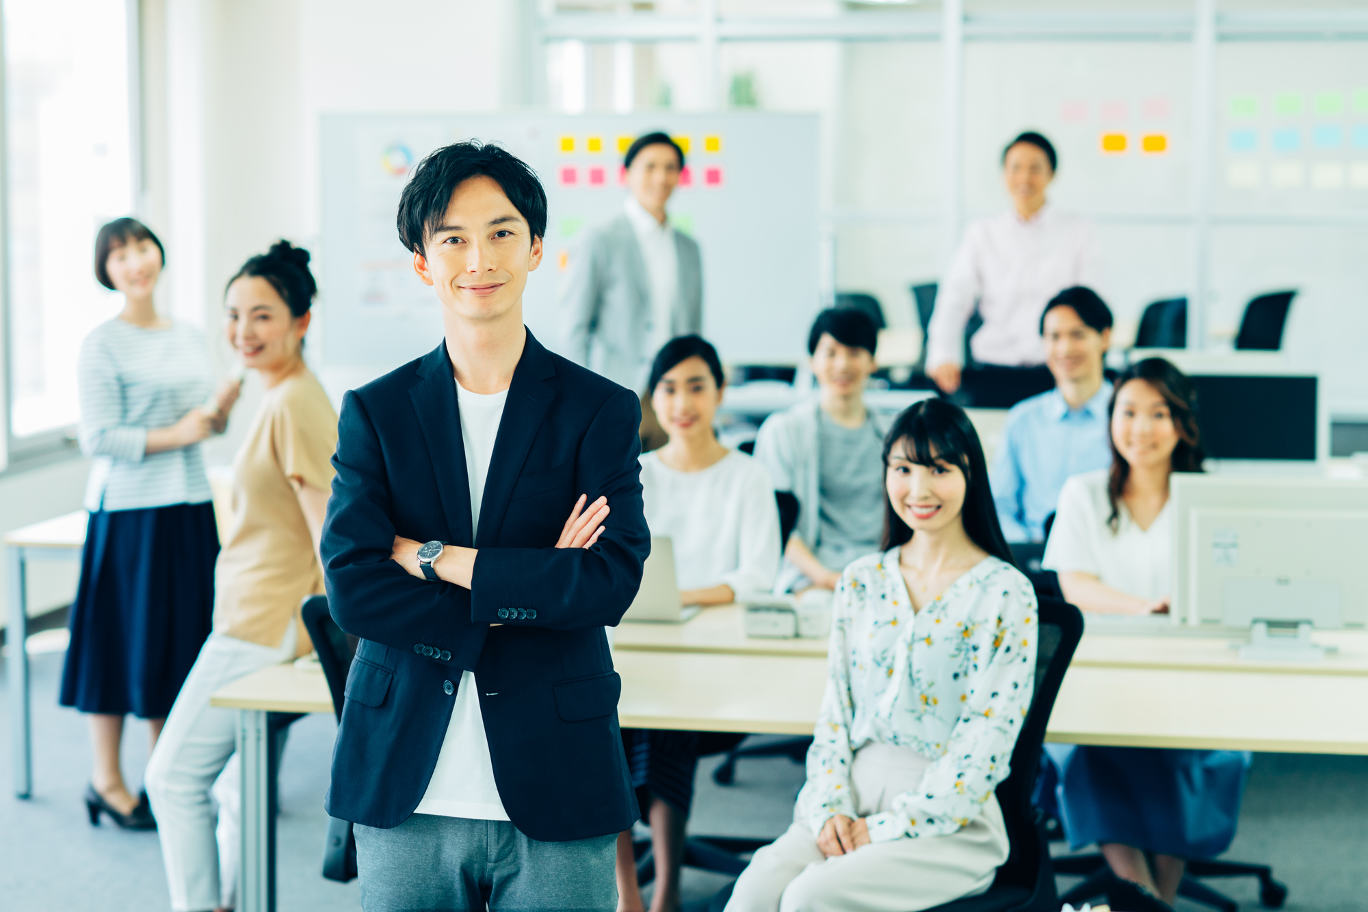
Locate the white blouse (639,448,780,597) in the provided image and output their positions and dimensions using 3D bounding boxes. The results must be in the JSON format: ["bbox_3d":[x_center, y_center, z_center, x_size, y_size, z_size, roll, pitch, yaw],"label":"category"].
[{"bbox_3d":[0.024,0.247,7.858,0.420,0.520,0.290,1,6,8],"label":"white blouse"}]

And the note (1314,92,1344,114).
[{"bbox_3d":[2.515,-1.376,12.600,0.102,0.076,0.004,1,6,11],"label":"note"}]

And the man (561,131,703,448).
[{"bbox_3d":[-0.135,-0.129,10.297,0.480,1.780,0.310,-3,7,-22],"label":"man"}]

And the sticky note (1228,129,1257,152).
[{"bbox_3d":[2.155,-1.218,12.446,0.100,0.075,0.008,1,6,12],"label":"sticky note"}]

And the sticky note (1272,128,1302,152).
[{"bbox_3d":[2.315,-1.216,12.411,0.100,0.075,0.008,1,6,12],"label":"sticky note"}]

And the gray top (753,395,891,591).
[{"bbox_3d":[0.427,0.112,8.750,0.480,0.550,0.300,0,6,2],"label":"gray top"}]

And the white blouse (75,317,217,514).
[{"bbox_3d":[-1.401,-0.105,8.430,0.390,0.510,0.270,-5,8,-40],"label":"white blouse"}]

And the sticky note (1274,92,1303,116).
[{"bbox_3d":[2.364,-1.377,12.630,0.102,0.076,0.004,1,6,11],"label":"sticky note"}]

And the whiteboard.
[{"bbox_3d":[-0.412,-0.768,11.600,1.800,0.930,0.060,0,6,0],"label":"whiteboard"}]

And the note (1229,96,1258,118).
[{"bbox_3d":[2.155,-1.346,12.432,0.100,0.075,0.008,1,6,12],"label":"note"}]

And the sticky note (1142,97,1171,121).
[{"bbox_3d":[1.826,-1.347,12.503,0.100,0.075,0.008,1,6,12],"label":"sticky note"}]

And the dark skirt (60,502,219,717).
[{"bbox_3d":[-1.419,0.393,8.450,0.420,0.580,0.360,-5,8,-40],"label":"dark skirt"}]

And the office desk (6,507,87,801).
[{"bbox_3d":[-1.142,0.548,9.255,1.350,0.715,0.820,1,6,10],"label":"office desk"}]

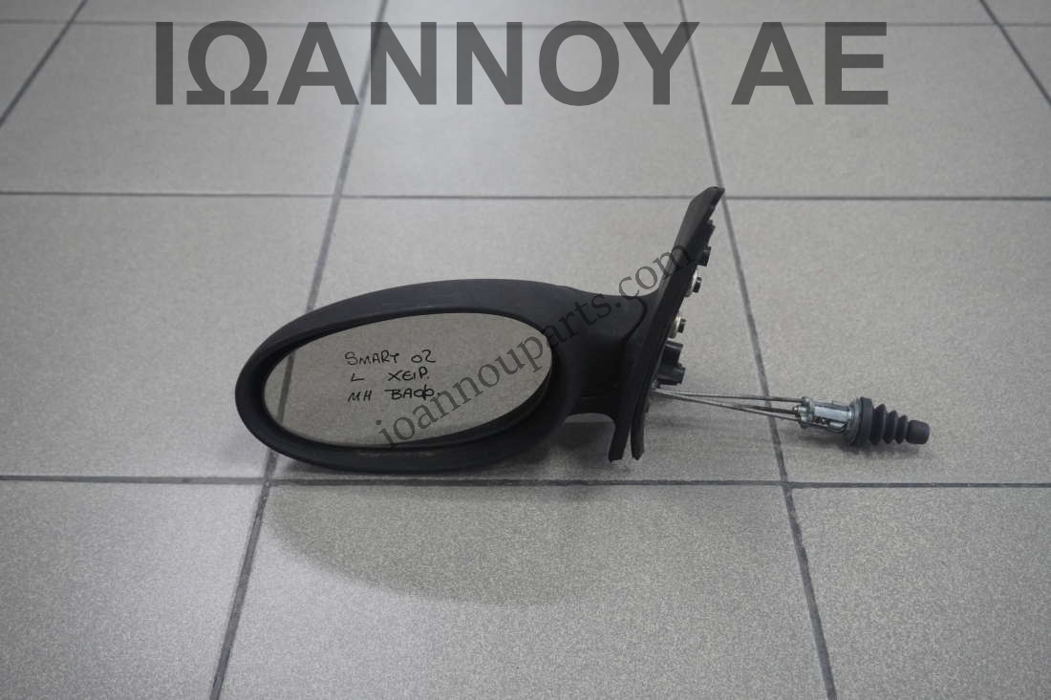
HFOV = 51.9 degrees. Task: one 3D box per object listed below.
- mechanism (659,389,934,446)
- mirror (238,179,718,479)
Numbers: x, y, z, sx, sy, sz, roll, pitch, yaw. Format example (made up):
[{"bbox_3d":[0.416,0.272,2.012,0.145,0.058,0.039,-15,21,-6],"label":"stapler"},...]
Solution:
[{"bbox_3d":[0.171,0.039,0.700,0.179,0.029,0.029,9,44,5],"label":"mechanism"},{"bbox_3d":[-0.035,-0.032,0.646,0.276,0.189,0.122,0,43,1],"label":"mirror"}]

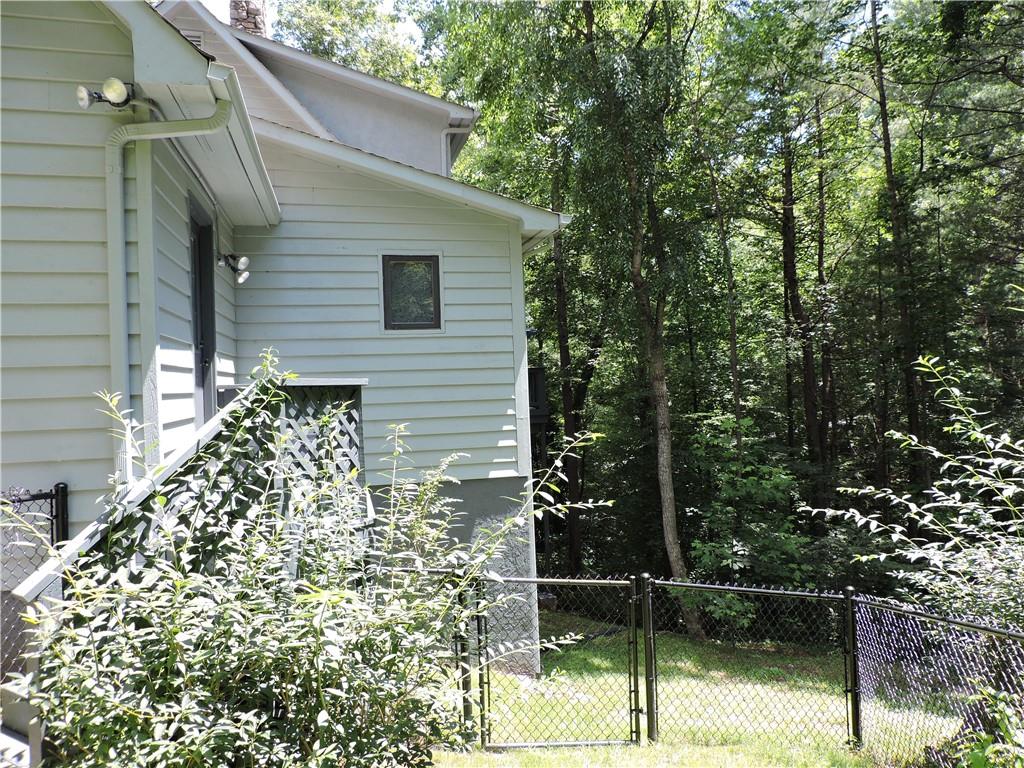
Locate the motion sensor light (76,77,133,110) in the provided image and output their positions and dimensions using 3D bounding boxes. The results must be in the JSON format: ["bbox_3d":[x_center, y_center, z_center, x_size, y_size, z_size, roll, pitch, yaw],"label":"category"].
[{"bbox_3d":[-1.953,-1.395,3.410,0.224,0.149,0.190,-2,0,-14],"label":"motion sensor light"}]

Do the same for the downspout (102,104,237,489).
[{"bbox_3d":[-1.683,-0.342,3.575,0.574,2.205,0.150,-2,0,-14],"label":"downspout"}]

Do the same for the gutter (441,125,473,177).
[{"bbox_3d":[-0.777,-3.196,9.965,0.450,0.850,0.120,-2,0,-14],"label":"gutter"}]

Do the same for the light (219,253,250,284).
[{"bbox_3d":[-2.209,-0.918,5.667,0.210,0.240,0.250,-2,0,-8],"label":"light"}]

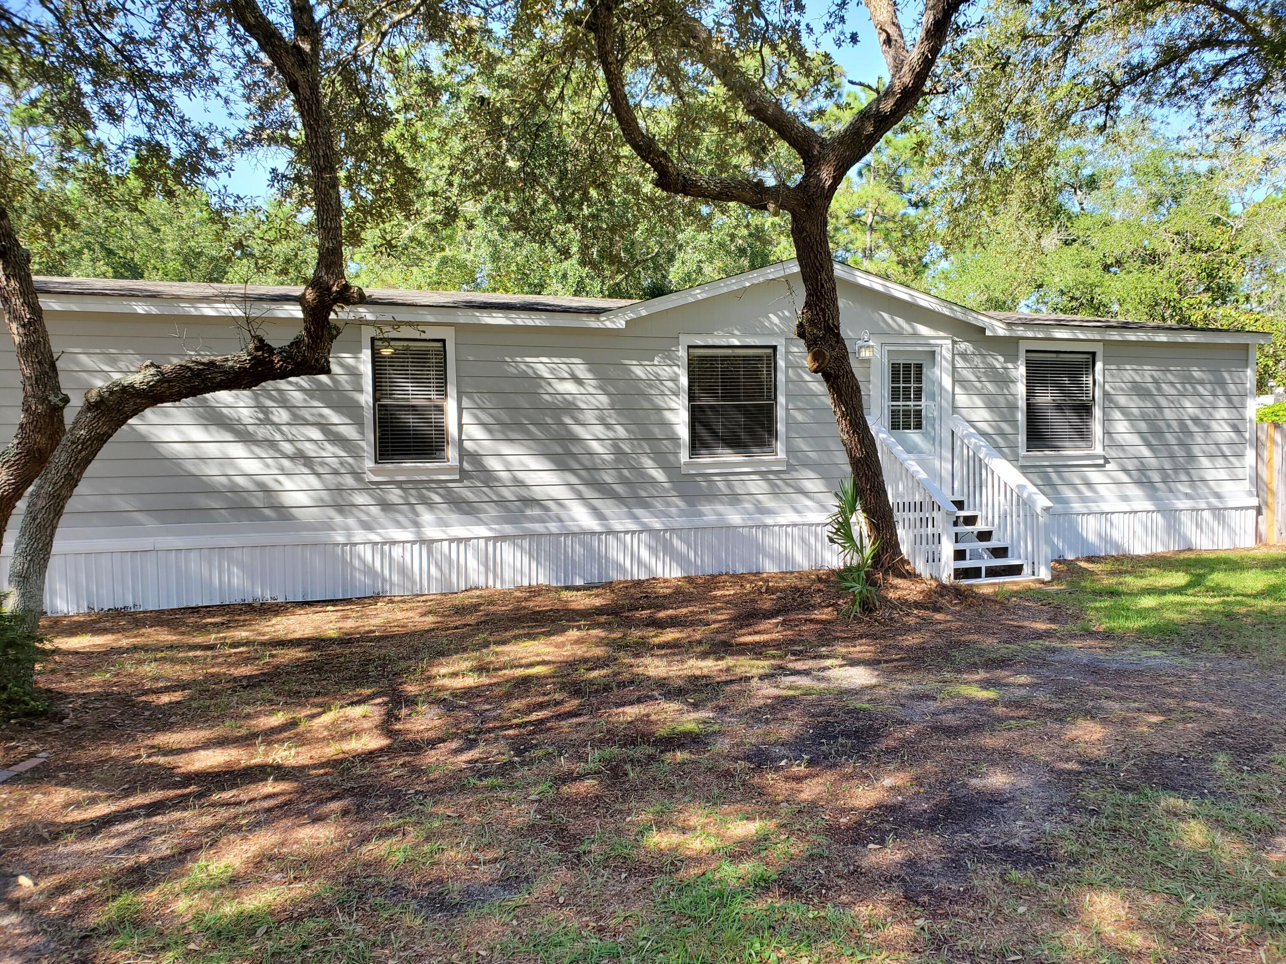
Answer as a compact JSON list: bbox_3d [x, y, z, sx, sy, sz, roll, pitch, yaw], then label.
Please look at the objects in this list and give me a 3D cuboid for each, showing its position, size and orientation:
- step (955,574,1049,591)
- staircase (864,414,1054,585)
[{"bbox_3d":[3.994,1.152,11.013,1.243,0.074,0.371,-1,2,-18],"label":"step"},{"bbox_3d":[3.771,0.148,11.713,1.422,1.962,1.766,-1,2,-18],"label":"staircase"}]

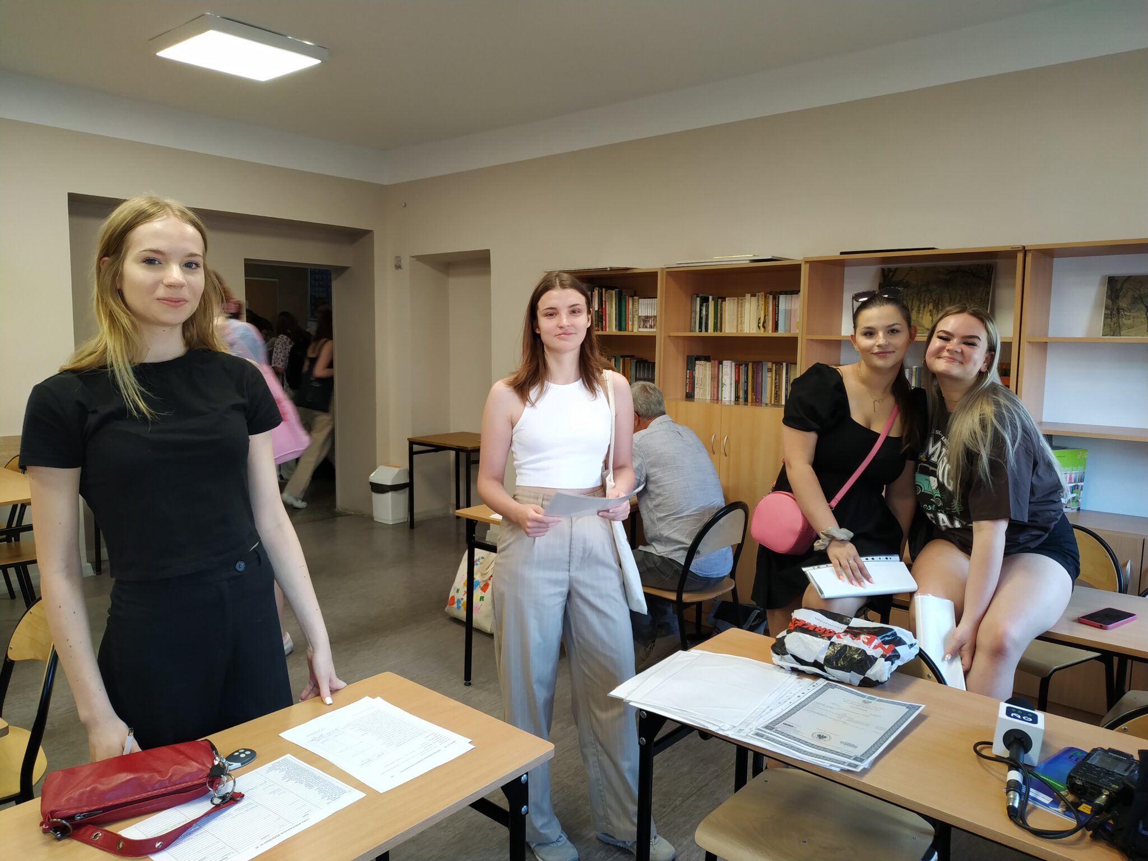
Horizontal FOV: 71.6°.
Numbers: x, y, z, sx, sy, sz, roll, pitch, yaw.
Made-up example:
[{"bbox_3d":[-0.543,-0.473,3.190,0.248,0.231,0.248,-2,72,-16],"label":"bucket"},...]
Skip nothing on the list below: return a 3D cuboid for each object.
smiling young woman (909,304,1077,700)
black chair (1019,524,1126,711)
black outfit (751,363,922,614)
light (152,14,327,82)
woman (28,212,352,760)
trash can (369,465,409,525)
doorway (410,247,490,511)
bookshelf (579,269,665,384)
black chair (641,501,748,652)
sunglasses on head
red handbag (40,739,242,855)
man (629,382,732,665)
[{"bbox_3d":[1.171,0.384,2.279,0.480,1.420,0.580,6,8,42],"label":"smiling young woman"},{"bbox_3d":[1.627,0.776,2.862,0.510,0.840,0.420,-4,8,-36],"label":"black chair"},{"bbox_3d":[0.803,0.157,2.420,0.480,0.720,0.390,3,7,20],"label":"black outfit"},{"bbox_3d":[-1.695,-1.912,4.030,0.605,0.068,0.600,6,9,43],"label":"light"},{"bbox_3d":[-0.769,0.423,1.592,0.530,1.740,0.320,-3,7,-30],"label":"woman"},{"bbox_3d":[-1.550,0.524,6.748,0.290,0.480,0.200,6,8,42],"label":"trash can"},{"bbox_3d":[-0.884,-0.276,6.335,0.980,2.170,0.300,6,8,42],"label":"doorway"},{"bbox_3d":[0.275,0.028,4.803,0.840,1.900,0.380,6,8,42],"label":"bookshelf"},{"bbox_3d":[0.487,0.714,3.560,0.460,0.790,0.410,6,8,44],"label":"black chair"},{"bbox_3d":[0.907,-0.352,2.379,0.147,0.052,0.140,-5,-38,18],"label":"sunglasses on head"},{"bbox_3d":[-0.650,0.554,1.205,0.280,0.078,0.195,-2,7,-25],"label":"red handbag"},{"bbox_3d":[0.309,0.441,3.714,0.520,1.290,0.780,-5,9,-44],"label":"man"}]

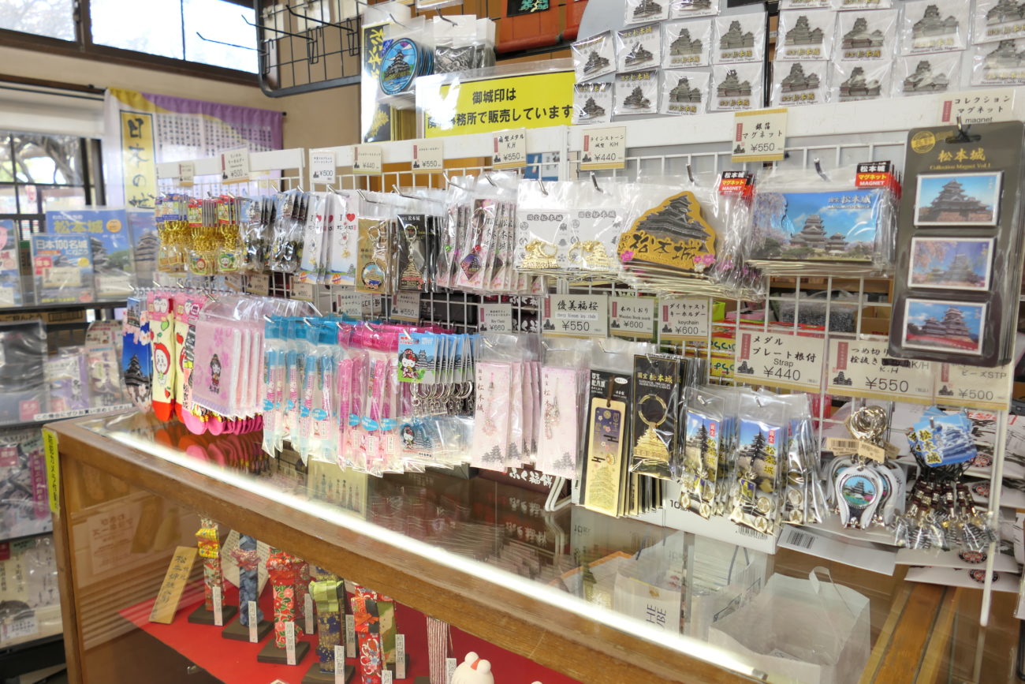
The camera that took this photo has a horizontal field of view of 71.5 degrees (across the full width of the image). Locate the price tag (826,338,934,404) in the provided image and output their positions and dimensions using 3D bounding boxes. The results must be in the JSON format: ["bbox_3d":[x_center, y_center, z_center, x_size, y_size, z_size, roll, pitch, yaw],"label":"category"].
[{"bbox_3d":[0.362,0.030,0.702,0.094,0.053,0.004,5,10,31],"label":"price tag"}]

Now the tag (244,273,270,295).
[{"bbox_3d":[-0.437,-0.104,1.219,0.062,0.042,0.004,6,11,37],"label":"tag"}]

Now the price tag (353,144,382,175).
[{"bbox_3d":[-0.211,-0.266,1.037,0.057,0.041,0.004,6,10,34],"label":"price tag"}]

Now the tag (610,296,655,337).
[{"bbox_3d":[0.140,-0.029,0.835,0.056,0.045,0.004,5,10,31],"label":"tag"}]

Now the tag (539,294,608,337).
[{"bbox_3d":[0.075,-0.031,0.874,0.091,0.055,0.004,6,11,34],"label":"tag"}]

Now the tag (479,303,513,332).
[{"bbox_3d":[-0.022,-0.027,0.938,0.052,0.043,0.004,6,10,34],"label":"tag"}]

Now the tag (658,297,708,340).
[{"bbox_3d":[0.193,-0.026,0.803,0.057,0.046,0.004,5,10,31],"label":"tag"}]

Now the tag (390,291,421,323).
[{"bbox_3d":[-0.159,-0.054,1.048,0.055,0.045,0.004,6,11,34],"label":"tag"}]

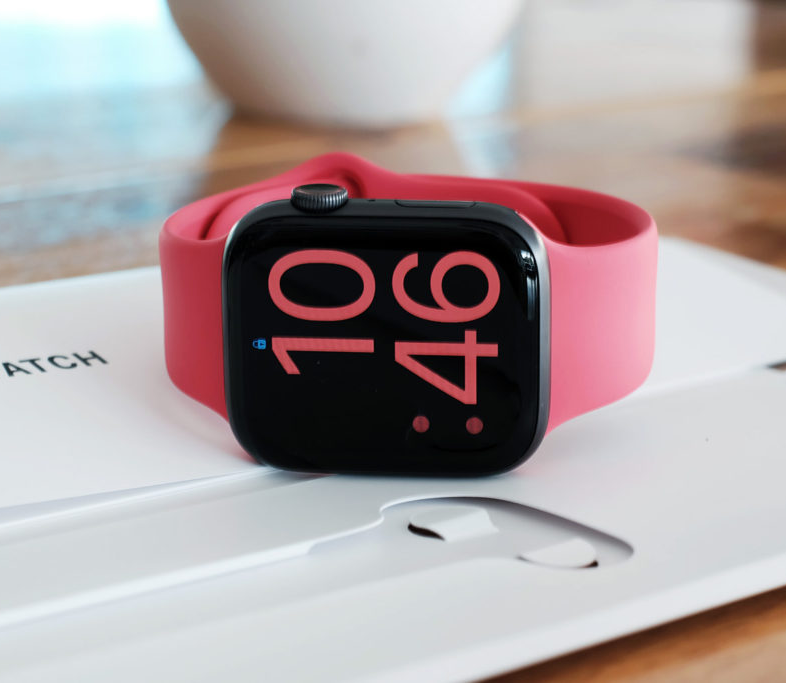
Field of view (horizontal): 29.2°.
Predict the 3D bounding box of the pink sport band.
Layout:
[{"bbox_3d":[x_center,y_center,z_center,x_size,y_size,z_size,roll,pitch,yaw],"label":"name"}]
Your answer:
[{"bbox_3d":[0.003,-0.009,0.232,0.073,0.029,0.064,1,17,6],"label":"pink sport band"}]

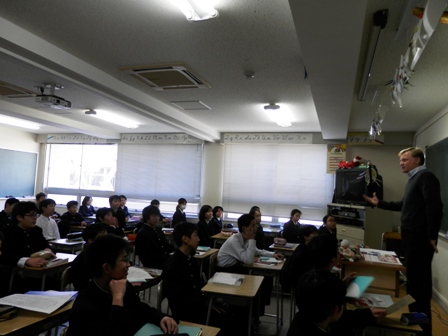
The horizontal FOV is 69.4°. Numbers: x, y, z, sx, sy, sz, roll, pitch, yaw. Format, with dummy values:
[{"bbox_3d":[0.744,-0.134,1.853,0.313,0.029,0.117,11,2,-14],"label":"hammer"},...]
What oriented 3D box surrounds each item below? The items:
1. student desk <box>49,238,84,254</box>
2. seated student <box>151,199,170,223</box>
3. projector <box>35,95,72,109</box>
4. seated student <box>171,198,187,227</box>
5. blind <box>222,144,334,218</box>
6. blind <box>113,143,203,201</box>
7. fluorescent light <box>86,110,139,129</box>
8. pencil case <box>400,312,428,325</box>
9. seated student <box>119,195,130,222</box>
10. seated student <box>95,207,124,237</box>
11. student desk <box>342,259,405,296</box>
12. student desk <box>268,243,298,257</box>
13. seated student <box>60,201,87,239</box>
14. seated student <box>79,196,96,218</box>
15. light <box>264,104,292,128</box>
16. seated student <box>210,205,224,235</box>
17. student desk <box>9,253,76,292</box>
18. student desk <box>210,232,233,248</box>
[{"bbox_3d":[-2.015,1.325,4.346,0.420,0.710,0.630,2,-5,16],"label":"student desk"},{"bbox_3d":[-1.516,1.352,7.421,0.680,1.215,0.430,2,-5,16],"label":"seated student"},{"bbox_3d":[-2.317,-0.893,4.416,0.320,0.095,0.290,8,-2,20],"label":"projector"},{"bbox_3d":[-0.839,1.246,6.433,0.660,1.210,0.450,1,-4,31],"label":"seated student"},{"bbox_3d":[1.090,0.282,6.886,2.400,1.560,0.050,2,-4,19],"label":"blind"},{"bbox_3d":[-1.689,0.088,8.114,2.380,1.390,0.060,2,-5,20],"label":"blind"},{"bbox_3d":[-2.046,-0.922,6.141,0.225,0.120,1.270,2,-4,19],"label":"fluorescent light"},{"bbox_3d":[1.211,0.952,2.048,0.190,0.058,0.062,4,-4,-18],"label":"pencil case"},{"bbox_3d":[-2.333,1.300,7.686,0.680,1.265,0.430,2,-5,16],"label":"seated student"},{"bbox_3d":[-1.524,1.115,4.248,0.720,1.170,0.460,2,-5,16],"label":"seated student"},{"bbox_3d":[1.766,1.476,3.997,0.620,0.760,1.220,2,-5,20],"label":"student desk"},{"bbox_3d":[0.852,1.476,4.619,0.410,0.700,0.610,2,-4,16],"label":"student desk"},{"bbox_3d":[-2.705,1.193,5.878,0.720,1.140,0.460,2,-5,16],"label":"seated student"},{"bbox_3d":[-2.997,1.216,7.172,0.680,1.140,0.450,0,-4,34],"label":"seated student"},{"bbox_3d":[0.961,-0.875,5.571,0.240,0.120,1.240,2,-5,20],"label":"light"},{"bbox_3d":[-0.049,1.302,6.183,0.680,1.150,0.450,1,-4,31],"label":"seated student"},{"bbox_3d":[-1.637,1.245,3.091,0.420,0.710,0.630,2,-5,16],"label":"student desk"},{"bbox_3d":[0.059,1.480,5.333,0.420,0.700,0.620,2,-4,14],"label":"student desk"}]

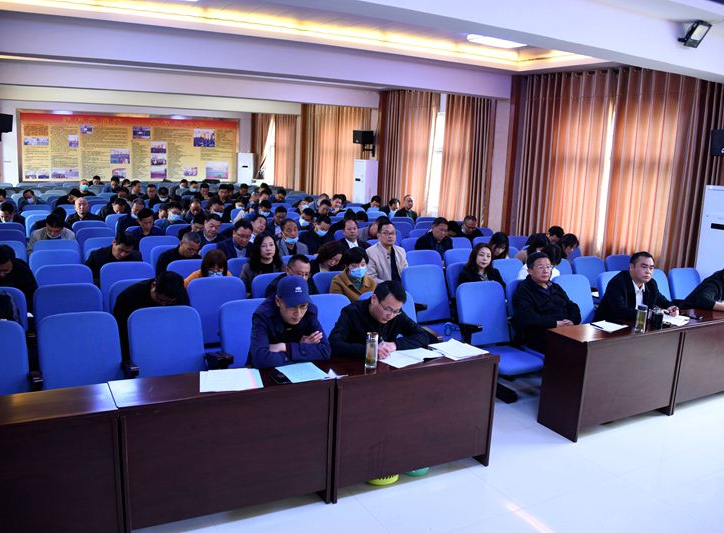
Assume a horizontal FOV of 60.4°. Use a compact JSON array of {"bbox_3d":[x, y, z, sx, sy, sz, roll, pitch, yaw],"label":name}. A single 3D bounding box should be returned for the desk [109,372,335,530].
[{"bbox_3d":[-0.755,0.995,3.471,1.176,0.775,0.395,-3,11,-28],"label":"desk"}]

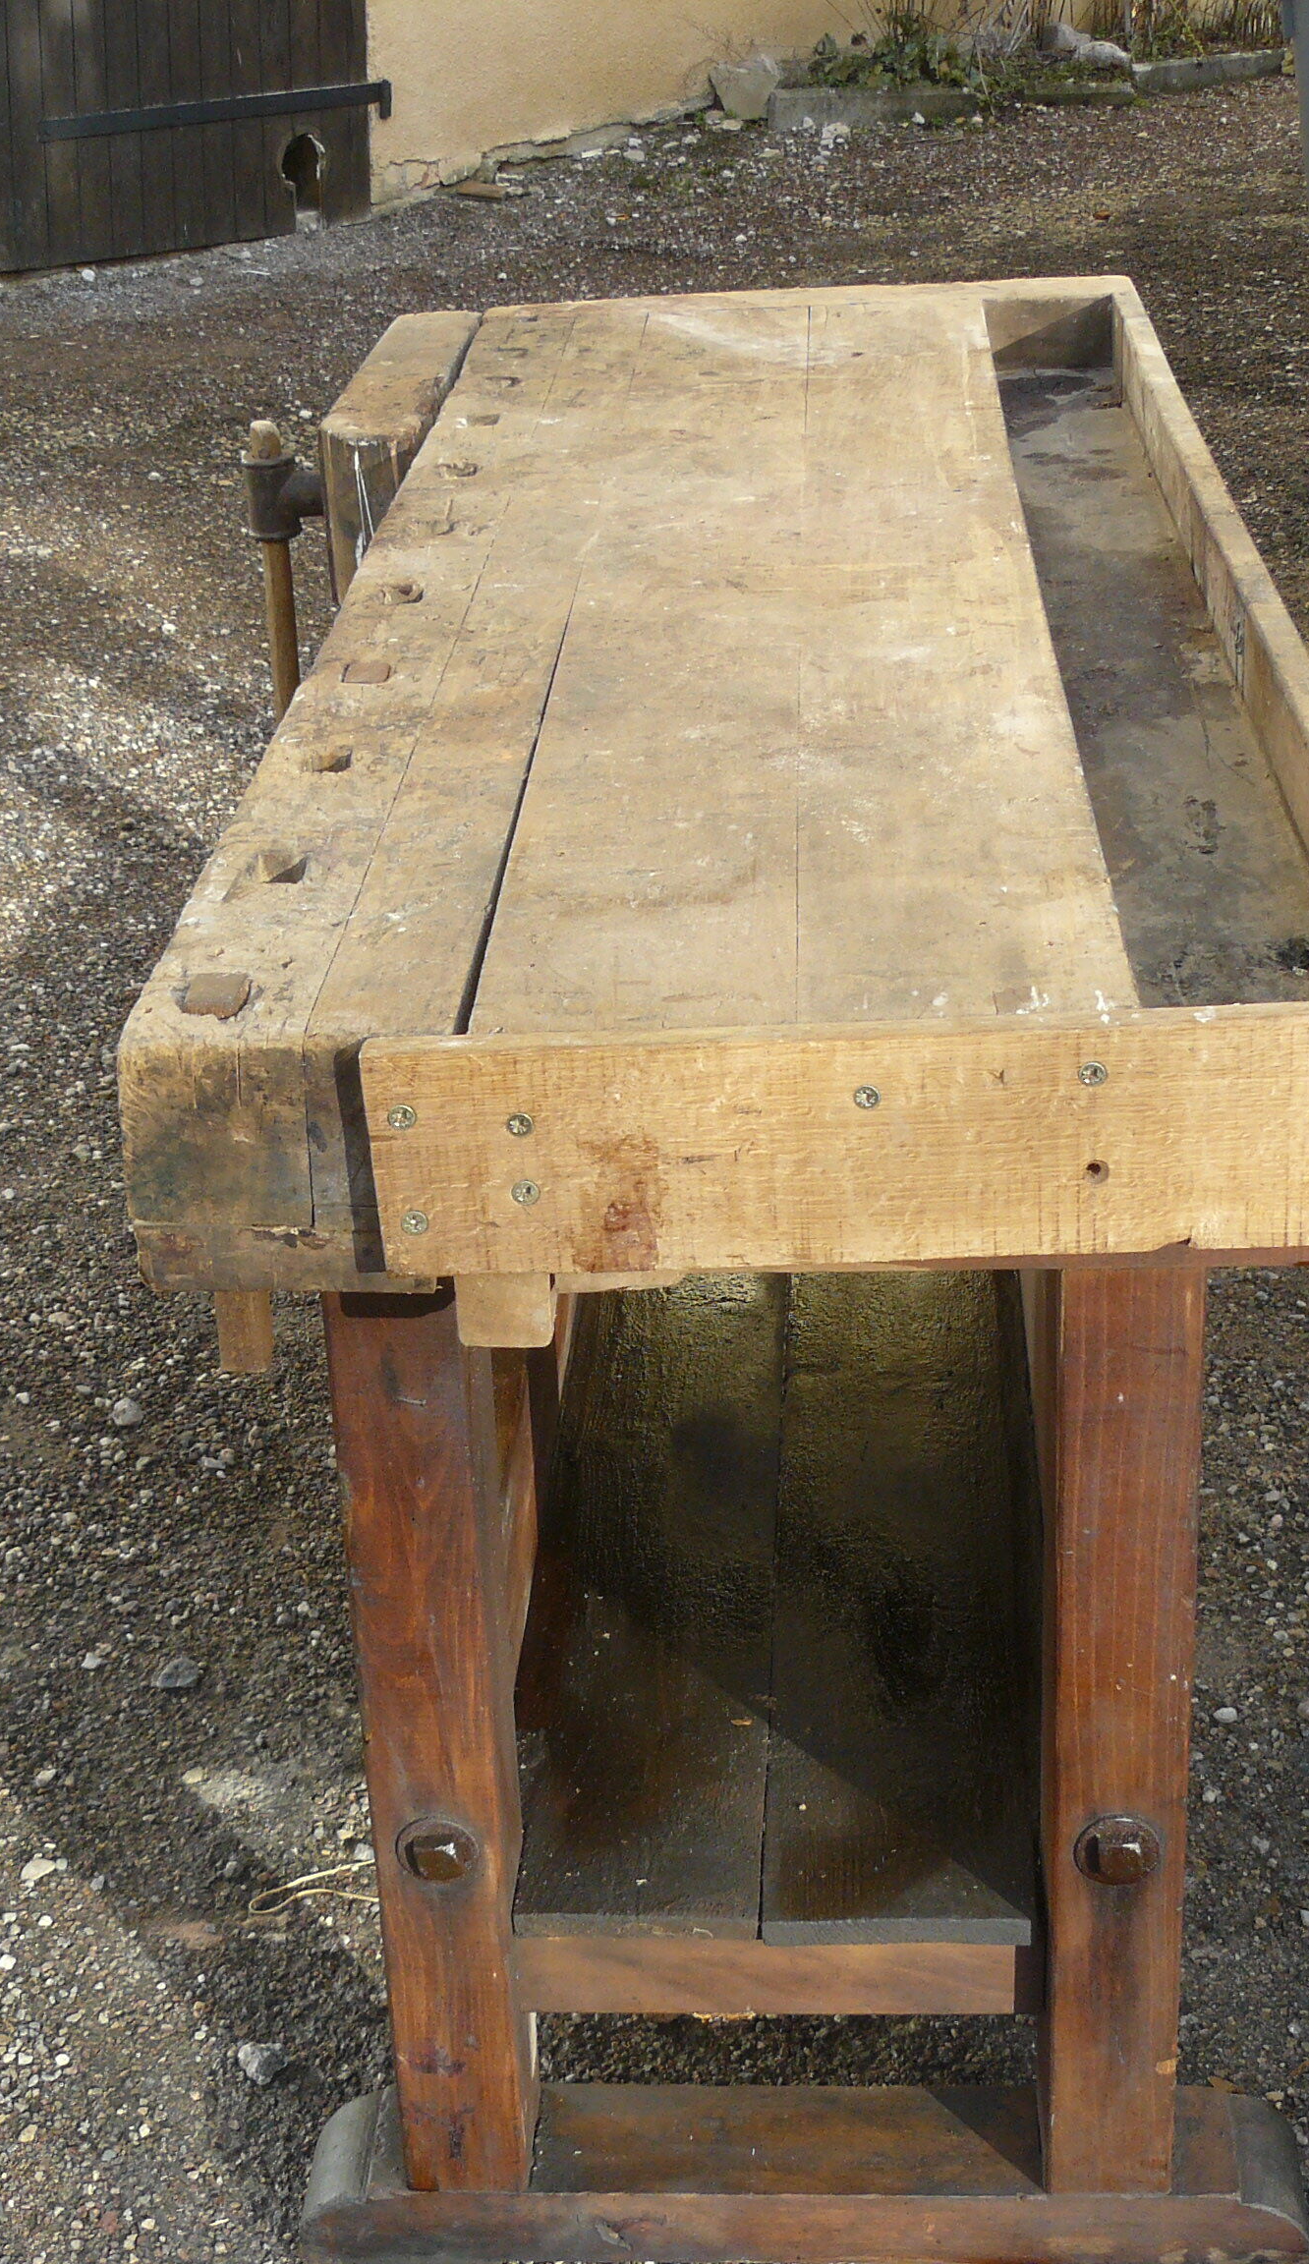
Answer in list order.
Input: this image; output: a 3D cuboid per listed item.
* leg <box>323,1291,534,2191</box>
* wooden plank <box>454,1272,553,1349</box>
[{"bbox_3d":[-0.123,0.343,1.818,0.070,0.632,0.087,-1,25,3],"label":"leg"},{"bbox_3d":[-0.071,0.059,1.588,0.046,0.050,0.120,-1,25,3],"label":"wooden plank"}]

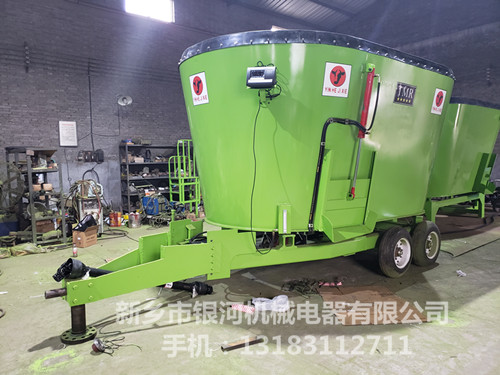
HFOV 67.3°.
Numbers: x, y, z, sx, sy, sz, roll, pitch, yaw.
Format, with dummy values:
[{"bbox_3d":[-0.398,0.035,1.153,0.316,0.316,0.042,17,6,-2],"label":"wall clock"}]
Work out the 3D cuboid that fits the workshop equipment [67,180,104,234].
[{"bbox_3d":[-3.516,0.449,8.068,0.580,1.150,0.660,-3,5,-24],"label":"workshop equipment"}]

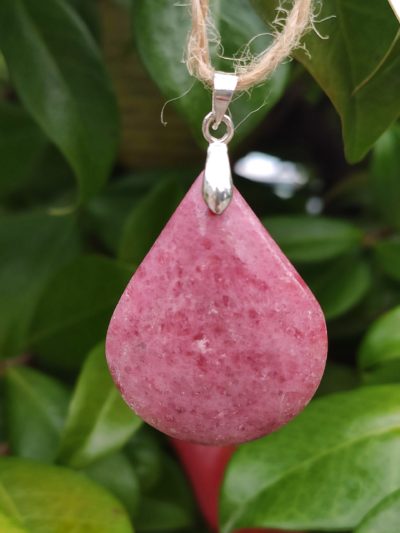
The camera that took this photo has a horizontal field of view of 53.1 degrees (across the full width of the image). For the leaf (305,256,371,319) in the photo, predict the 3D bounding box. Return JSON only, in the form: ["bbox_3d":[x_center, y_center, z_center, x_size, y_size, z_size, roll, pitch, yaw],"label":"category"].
[{"bbox_3d":[0.089,0.017,0.270,0.064,0.036,0.012,-32,-20,-25],"label":"leaf"}]

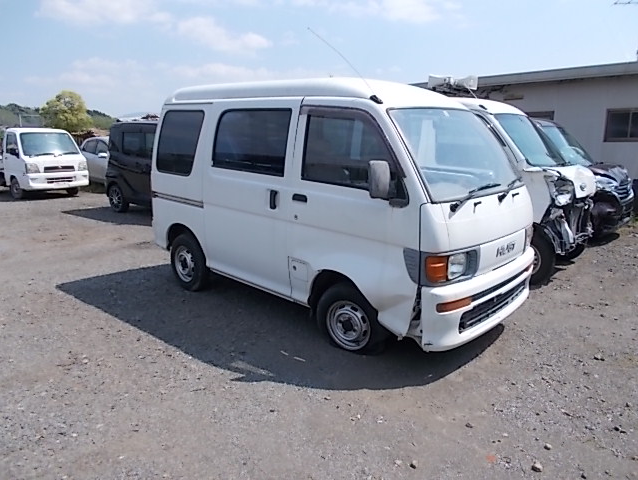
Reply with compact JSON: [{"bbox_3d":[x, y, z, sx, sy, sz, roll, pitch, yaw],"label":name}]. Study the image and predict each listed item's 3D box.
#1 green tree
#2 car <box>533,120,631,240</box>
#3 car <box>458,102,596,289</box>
[{"bbox_3d":[-19.959,-9.018,38.539,3.900,5.702,3.900,-5,12,-26],"label":"green tree"},{"bbox_3d":[3.402,-1.176,8.311,3.420,1.710,1.500,10,15,42],"label":"car"},{"bbox_3d":[1.445,-0.779,5.836,3.300,1.870,1.475,10,15,42],"label":"car"}]

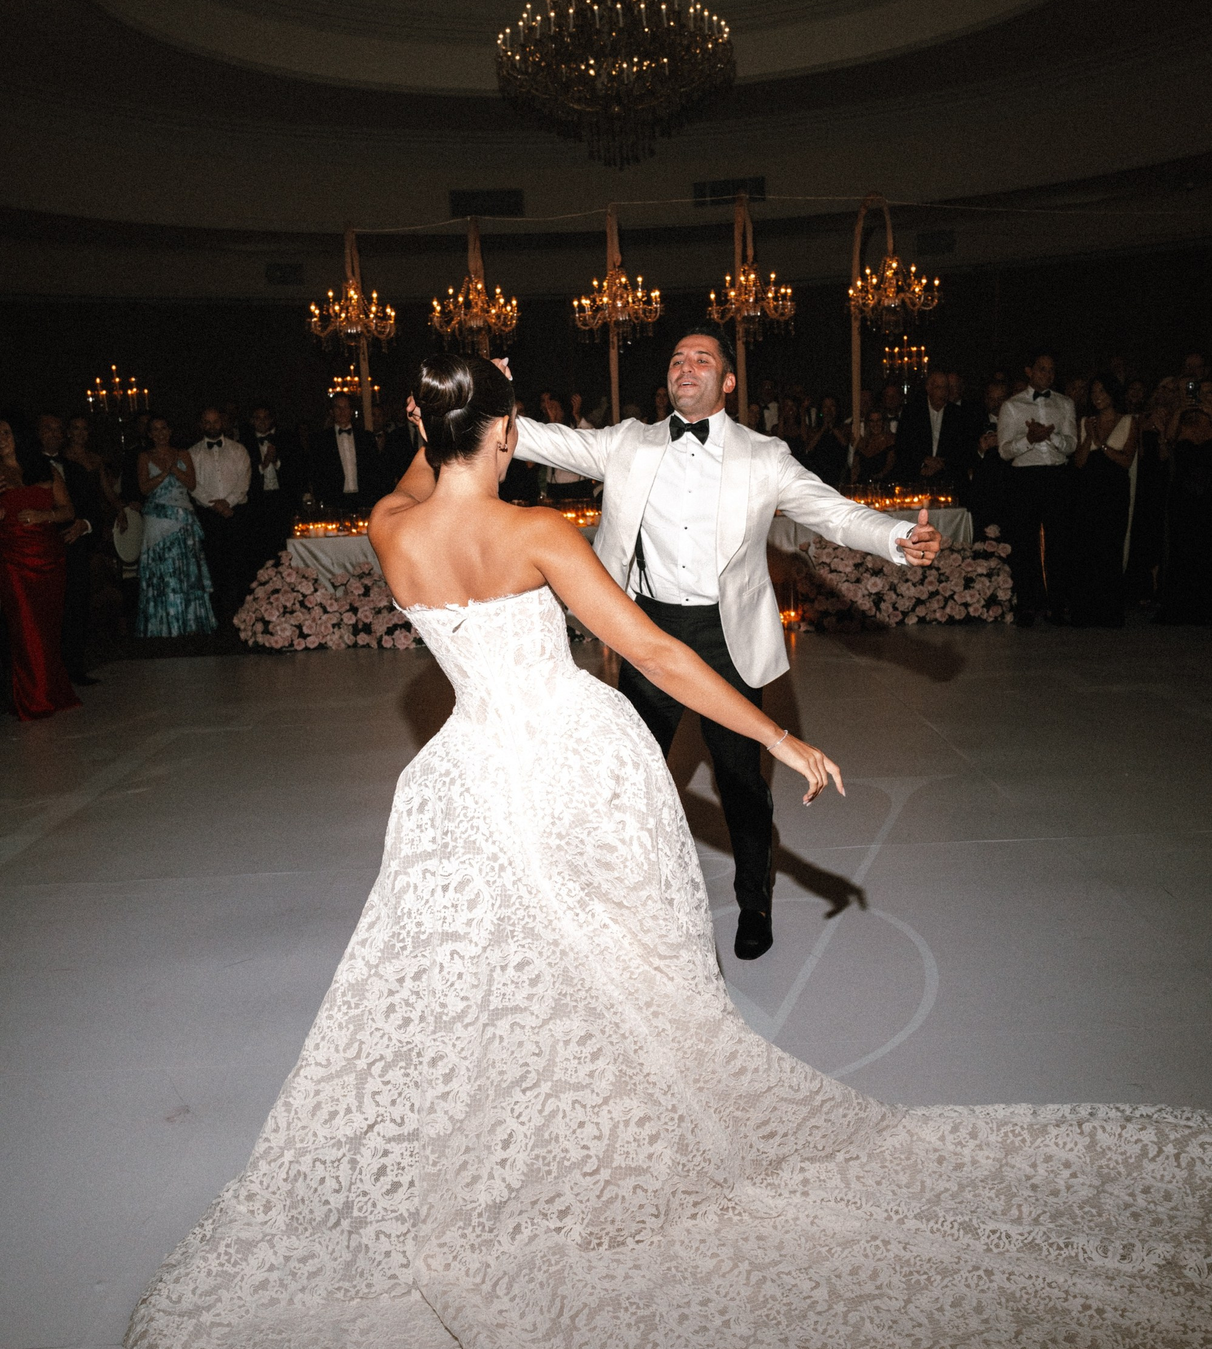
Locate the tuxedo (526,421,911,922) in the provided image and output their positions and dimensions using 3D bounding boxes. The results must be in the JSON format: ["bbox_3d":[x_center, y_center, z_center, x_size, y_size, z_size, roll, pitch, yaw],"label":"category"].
[{"bbox_3d":[0.275,-0.006,3.810,1.024,1.393,0.620,0,10,14],"label":"tuxedo"}]

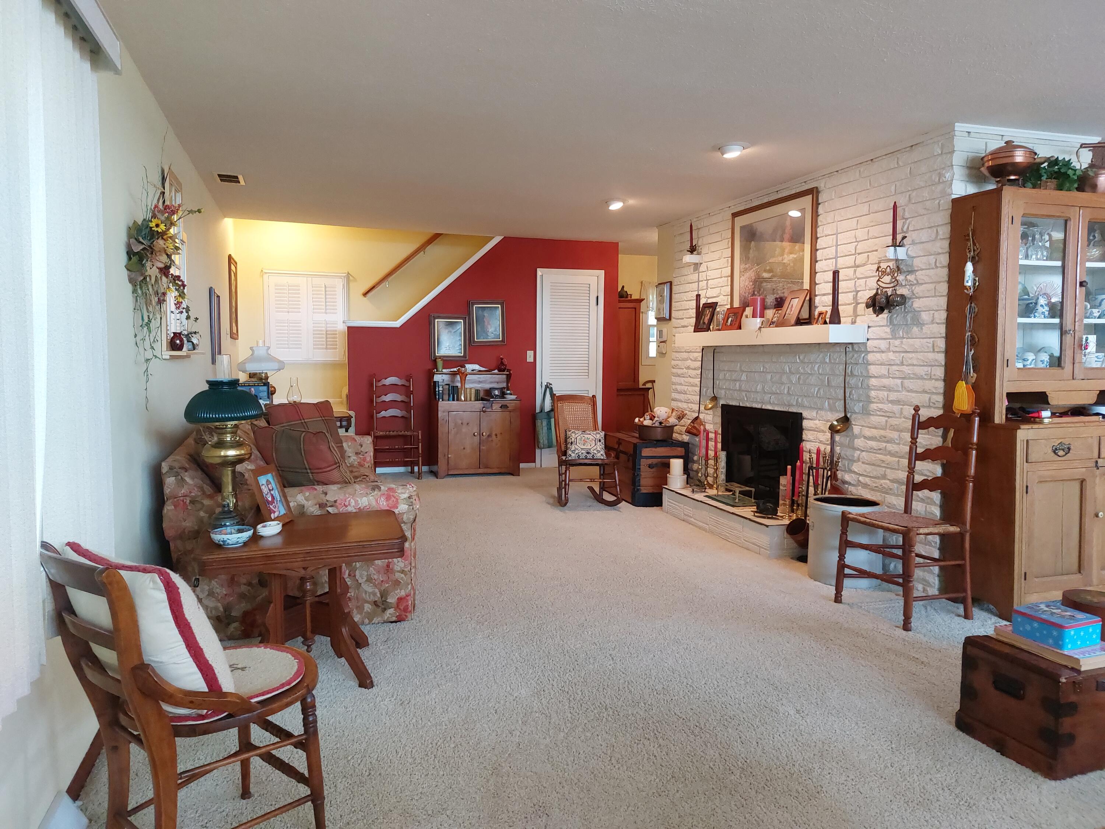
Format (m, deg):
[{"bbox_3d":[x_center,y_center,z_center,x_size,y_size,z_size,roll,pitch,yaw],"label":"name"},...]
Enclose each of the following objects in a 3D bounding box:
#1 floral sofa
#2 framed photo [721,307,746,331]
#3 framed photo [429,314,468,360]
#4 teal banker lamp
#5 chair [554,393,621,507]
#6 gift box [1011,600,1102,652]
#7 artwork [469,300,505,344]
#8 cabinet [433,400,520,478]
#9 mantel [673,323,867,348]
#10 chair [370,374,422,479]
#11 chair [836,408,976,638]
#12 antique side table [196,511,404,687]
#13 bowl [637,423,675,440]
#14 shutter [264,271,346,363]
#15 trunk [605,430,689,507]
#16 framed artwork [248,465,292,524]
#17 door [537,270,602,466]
[{"bbox_3d":[-1.422,0.466,4.255,1.030,0.810,2.100,-1,5,-19],"label":"floral sofa"},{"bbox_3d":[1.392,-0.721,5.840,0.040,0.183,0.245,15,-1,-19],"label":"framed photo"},{"bbox_3d":[-1.056,-0.788,7.830,0.390,0.450,0.040,-1,5,-19],"label":"framed photo"},{"bbox_3d":[-1.207,0.143,2.831,0.270,0.575,0.270,-1,5,-19],"label":"teal banker lamp"},{"bbox_3d":[0.252,0.286,6.264,0.462,0.878,0.703,-1,5,-10],"label":"chair"},{"bbox_3d":[1.603,0.673,2.433,0.179,0.069,0.167,-2,5,-22],"label":"gift box"},{"bbox_3d":[-0.671,-0.950,7.948,0.390,0.445,0.040,-1,5,-19],"label":"artwork"},{"bbox_3d":[-0.782,0.221,7.730,0.818,0.760,0.432,-1,5,-18],"label":"cabinet"},{"bbox_3d":[1.370,-0.520,5.189,0.251,0.105,1.857,-1,5,-18],"label":"mantel"},{"bbox_3d":[-1.535,0.120,7.481,0.472,0.999,0.442,-1,5,-18],"label":"chair"},{"bbox_3d":[1.694,0.454,3.632,0.462,0.984,0.452,-2,5,-21],"label":"chair"},{"bbox_3d":[-0.907,0.705,2.860,0.680,0.550,0.520,-1,5,-19],"label":"antique side table"},{"bbox_3d":[0.873,0.137,6.405,0.366,0.126,0.366,0,5,0],"label":"bowl"},{"bbox_3d":[-2.691,-1.052,8.397,0.855,0.945,0.070,-1,5,-19],"label":"shutter"},{"bbox_3d":[0.772,0.445,6.537,0.480,0.505,0.840,-1,5,-15],"label":"trunk"},{"bbox_3d":[-1.114,0.328,3.016,0.032,0.237,0.196,-17,3,8],"label":"framed artwork"},{"bbox_3d":[0.192,-0.487,8.299,0.756,2.090,0.060,-1,5,-19],"label":"door"}]

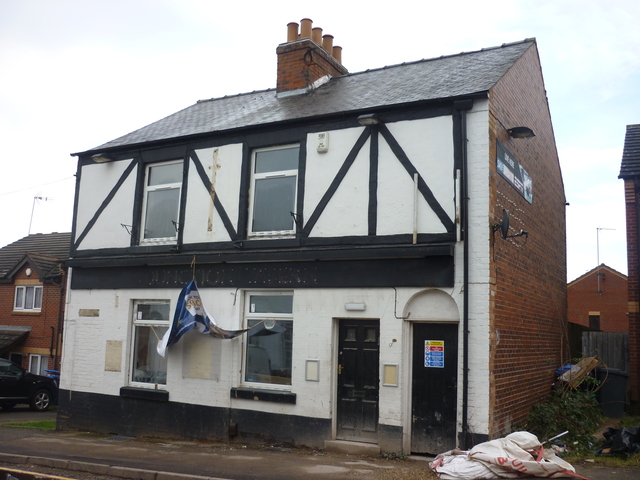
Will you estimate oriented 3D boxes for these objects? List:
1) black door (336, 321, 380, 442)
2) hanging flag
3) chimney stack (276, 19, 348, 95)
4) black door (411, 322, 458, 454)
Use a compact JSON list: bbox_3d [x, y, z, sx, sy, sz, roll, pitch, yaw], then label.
[{"bbox_3d":[0.639,2.311,10.097,0.755,1.980,0.060,-3,-10,30],"label":"black door"},{"bbox_3d":[-2.227,1.495,11.401,2.023,1.487,0.470,-3,-10,30],"label":"hanging flag"},{"bbox_3d":[-0.193,-4.461,16.531,0.988,2.169,2.159,-3,-10,30],"label":"chimney stack"},{"bbox_3d":[1.782,2.289,9.435,0.757,1.990,0.060,-3,-10,30],"label":"black door"}]

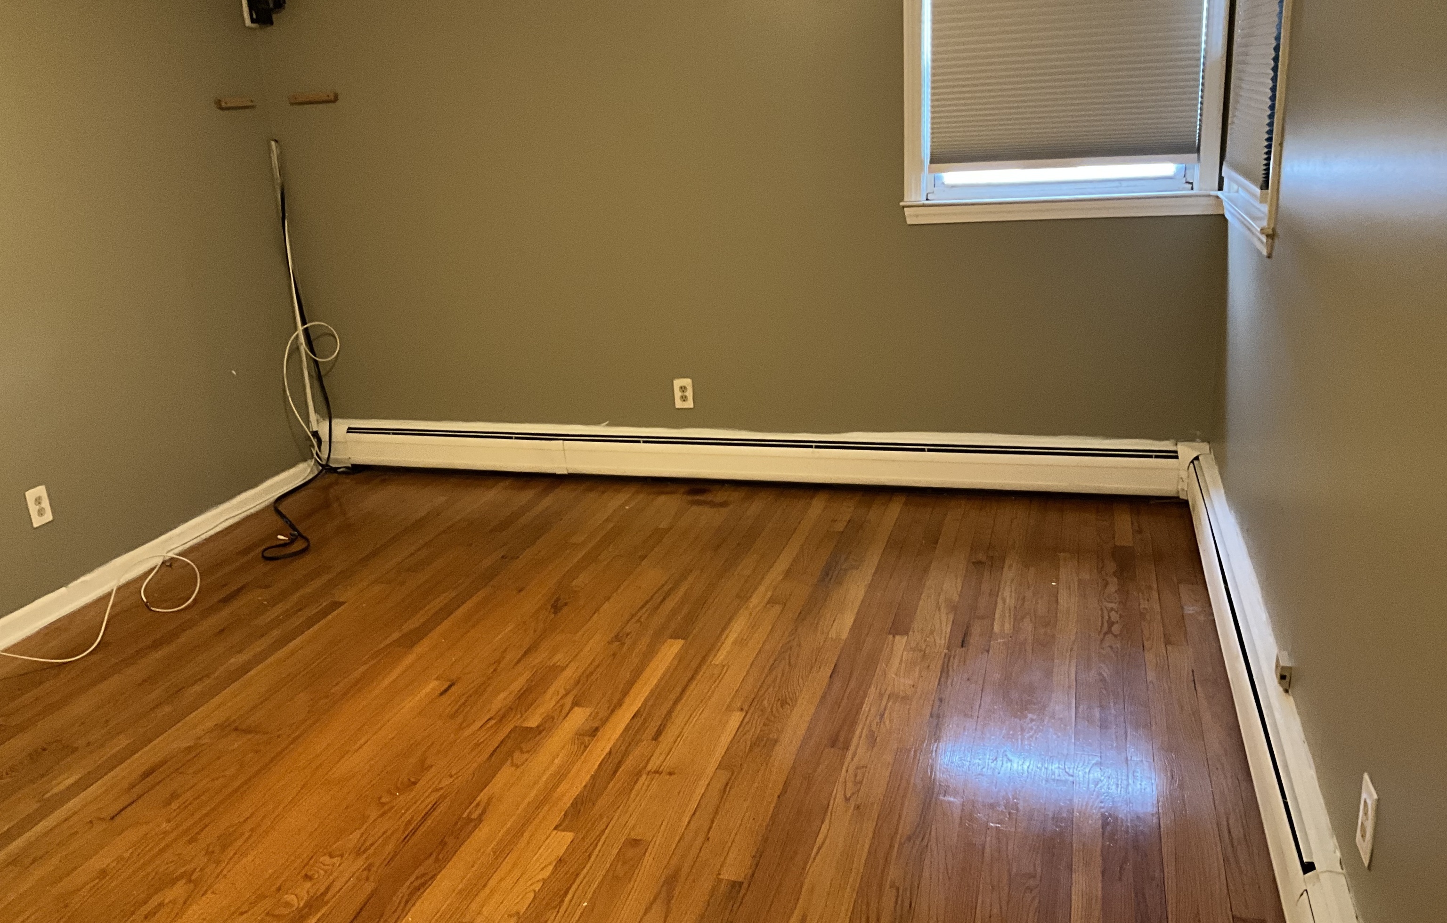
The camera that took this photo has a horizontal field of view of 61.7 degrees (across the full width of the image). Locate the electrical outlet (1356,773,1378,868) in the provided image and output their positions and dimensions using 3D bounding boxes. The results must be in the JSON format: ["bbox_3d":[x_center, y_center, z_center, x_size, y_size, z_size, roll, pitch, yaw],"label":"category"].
[{"bbox_3d":[0.965,0.538,1.818,0.008,0.116,0.071,2,18,16],"label":"electrical outlet"}]

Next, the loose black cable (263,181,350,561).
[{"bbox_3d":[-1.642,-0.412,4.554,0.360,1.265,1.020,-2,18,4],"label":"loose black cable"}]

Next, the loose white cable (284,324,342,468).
[{"bbox_3d":[-1.656,-0.260,5.015,0.180,0.600,0.160,2,18,16],"label":"loose white cable"}]

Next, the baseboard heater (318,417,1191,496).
[{"bbox_3d":[-0.008,-0.022,4.684,3.474,0.190,0.068,2,18,16],"label":"baseboard heater"}]

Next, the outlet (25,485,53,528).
[{"bbox_3d":[-2.134,0.141,3.784,0.008,0.116,0.071,2,18,16],"label":"outlet"}]

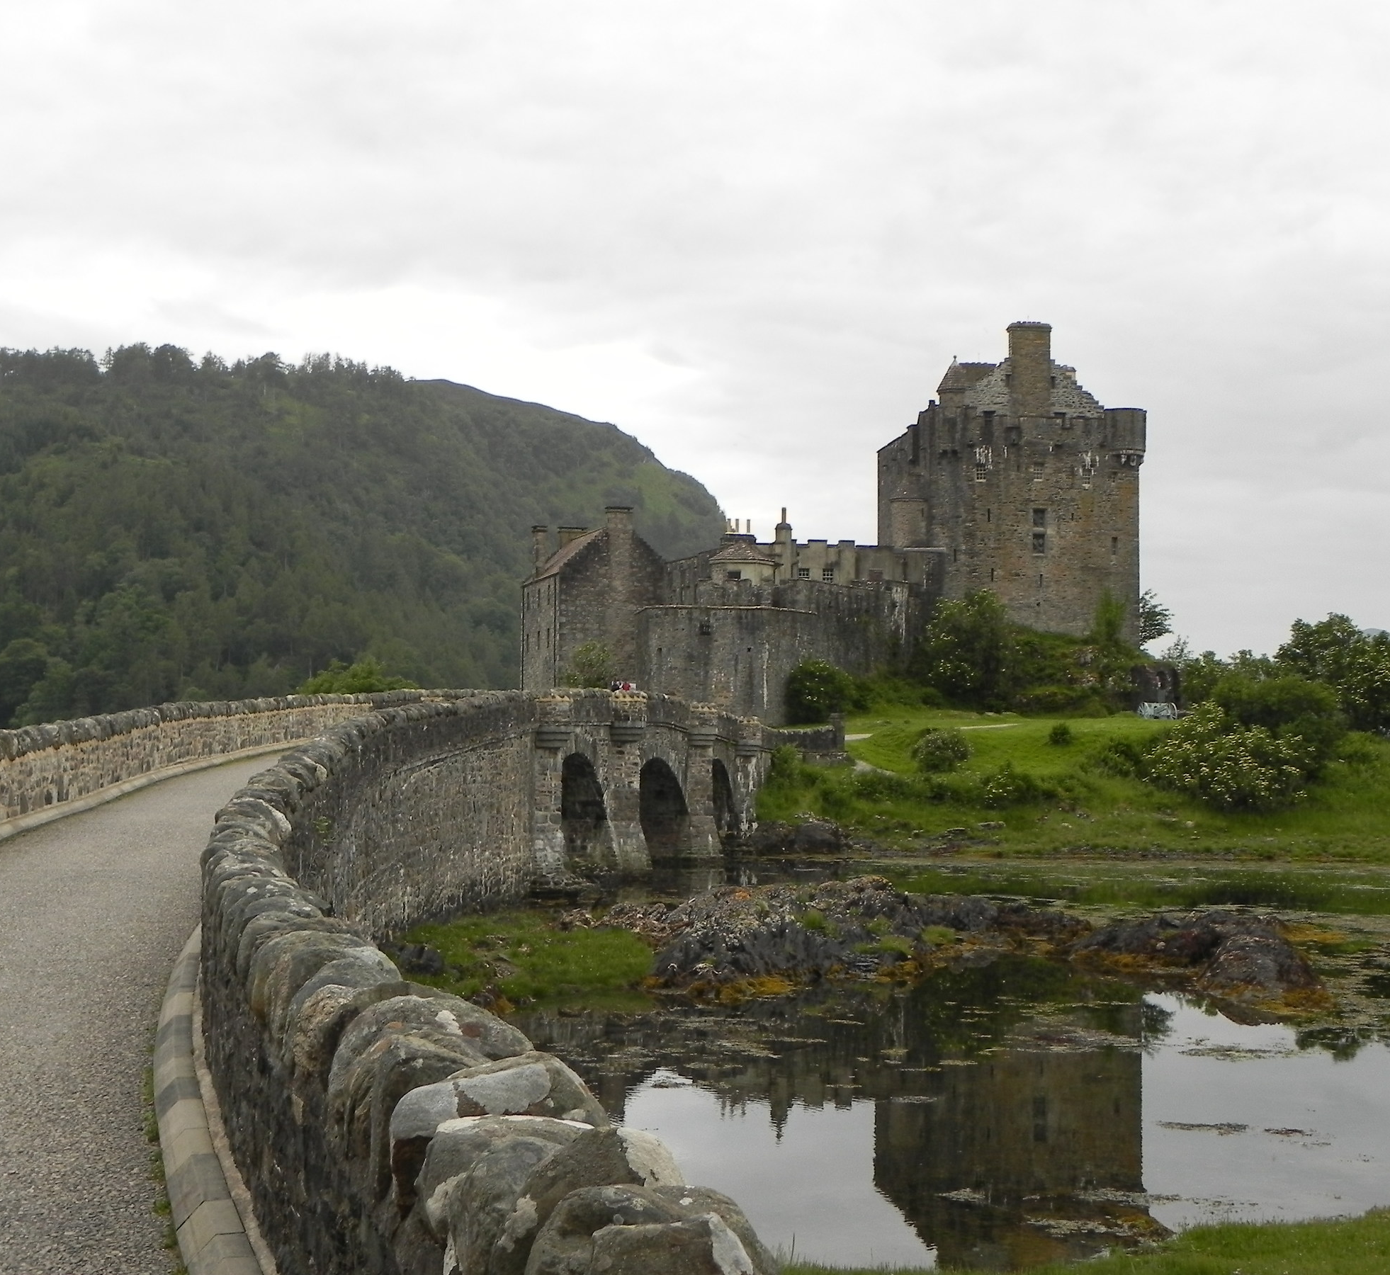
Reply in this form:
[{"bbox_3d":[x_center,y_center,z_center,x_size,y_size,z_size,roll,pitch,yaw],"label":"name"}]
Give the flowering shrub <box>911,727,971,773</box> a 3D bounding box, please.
[{"bbox_3d":[13.018,5.930,119.361,3.100,2.350,3.000,0,-3,6],"label":"flowering shrub"}]

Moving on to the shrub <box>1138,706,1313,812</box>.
[{"bbox_3d":[26.088,5.888,110.657,8.000,4.900,6.500,0,-3,13],"label":"shrub"}]

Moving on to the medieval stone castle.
[{"bbox_3d":[9.591,-6.574,155.610,39.000,27.000,40.000,1,-3,-10],"label":"medieval stone castle"}]

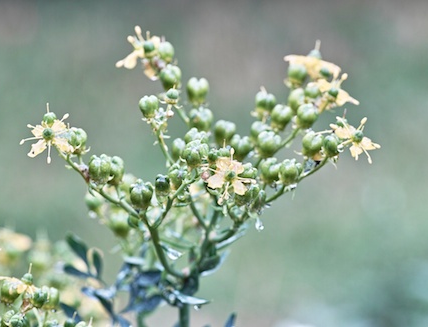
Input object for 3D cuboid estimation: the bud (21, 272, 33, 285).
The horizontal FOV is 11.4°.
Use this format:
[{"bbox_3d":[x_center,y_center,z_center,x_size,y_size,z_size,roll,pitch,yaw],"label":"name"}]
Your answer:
[{"bbox_3d":[-0.062,0.038,0.715,0.004,0.004,0.004,3,10,0],"label":"bud"}]

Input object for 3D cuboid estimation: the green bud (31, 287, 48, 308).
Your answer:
[{"bbox_3d":[-0.058,0.045,0.718,0.006,0.007,0.006,6,11,0],"label":"green bud"}]

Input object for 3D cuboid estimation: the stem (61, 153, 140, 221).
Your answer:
[{"bbox_3d":[-0.038,0.008,0.705,0.034,0.004,0.002,40,0,-8],"label":"stem"}]

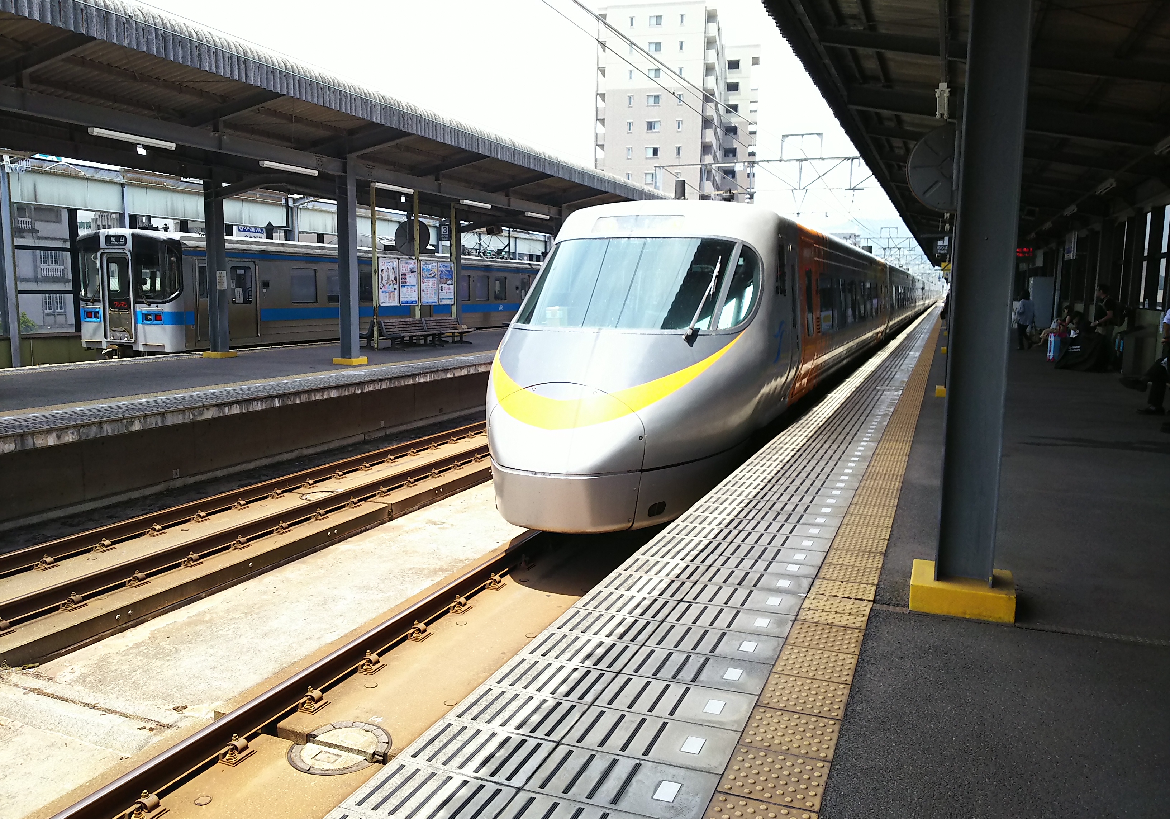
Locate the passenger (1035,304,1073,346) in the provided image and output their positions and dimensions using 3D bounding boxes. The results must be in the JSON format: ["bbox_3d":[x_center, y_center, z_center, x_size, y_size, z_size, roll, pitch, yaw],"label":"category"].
[{"bbox_3d":[11.373,-1.929,21.317,0.760,1.170,0.460,4,8,22],"label":"passenger"}]

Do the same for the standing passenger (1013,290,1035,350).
[{"bbox_3d":[11.652,-2.375,23.323,0.460,1.570,0.420,-5,10,-37],"label":"standing passenger"}]

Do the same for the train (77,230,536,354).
[{"bbox_3d":[-6.655,-3.431,28.791,2.850,3.660,20.200,4,8,22],"label":"train"}]

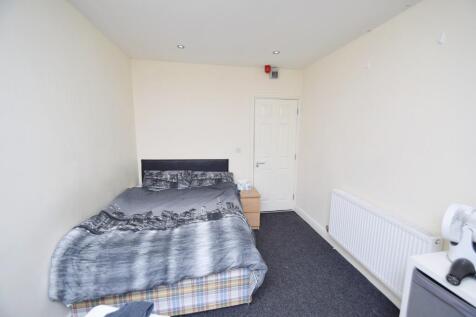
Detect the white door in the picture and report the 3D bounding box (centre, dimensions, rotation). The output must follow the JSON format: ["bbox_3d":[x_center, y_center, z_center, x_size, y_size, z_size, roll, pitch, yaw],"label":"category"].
[{"bbox_3d":[0.648,-0.011,3.469,0.760,1.980,0.050,-1,9,-9],"label":"white door"}]

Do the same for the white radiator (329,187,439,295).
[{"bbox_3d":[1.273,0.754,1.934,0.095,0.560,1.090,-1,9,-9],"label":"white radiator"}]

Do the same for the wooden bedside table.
[{"bbox_3d":[0.113,0.770,3.074,0.400,0.570,0.330,-1,9,-9],"label":"wooden bedside table"}]

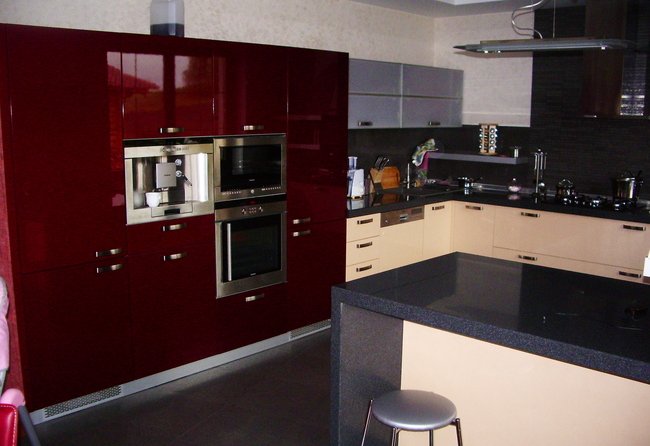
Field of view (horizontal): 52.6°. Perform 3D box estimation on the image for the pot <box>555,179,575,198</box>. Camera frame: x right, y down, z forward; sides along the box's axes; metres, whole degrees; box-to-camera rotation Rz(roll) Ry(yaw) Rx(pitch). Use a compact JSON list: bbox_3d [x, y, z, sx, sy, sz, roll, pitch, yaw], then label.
[{"bbox_3d":[2.088,-0.304,5.638,0.170,0.140,0.170,9,13,42],"label":"pot"}]

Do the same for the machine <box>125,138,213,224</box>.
[{"bbox_3d":[-1.018,-0.273,3.849,0.450,0.455,0.595,10,13,43],"label":"machine"}]

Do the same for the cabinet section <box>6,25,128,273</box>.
[{"bbox_3d":[-1.487,-0.407,3.529,0.580,1.206,0.586,10,14,44],"label":"cabinet section"}]

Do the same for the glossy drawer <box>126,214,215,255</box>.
[{"bbox_3d":[-1.035,0.034,3.917,0.500,0.175,0.595,10,13,43],"label":"glossy drawer"}]

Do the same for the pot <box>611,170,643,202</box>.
[{"bbox_3d":[2.439,-0.303,5.320,0.250,0.220,0.210,5,11,24],"label":"pot"}]

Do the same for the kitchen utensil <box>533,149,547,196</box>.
[{"bbox_3d":[1.931,-0.452,5.920,0.130,0.400,0.130,4,10,18],"label":"kitchen utensil"}]

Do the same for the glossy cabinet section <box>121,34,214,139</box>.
[{"bbox_3d":[-1.077,-0.794,3.890,0.580,0.561,0.600,10,14,44],"label":"glossy cabinet section"}]

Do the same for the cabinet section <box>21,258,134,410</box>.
[{"bbox_3d":[-1.495,0.539,3.697,0.580,0.734,0.586,10,14,44],"label":"cabinet section"}]

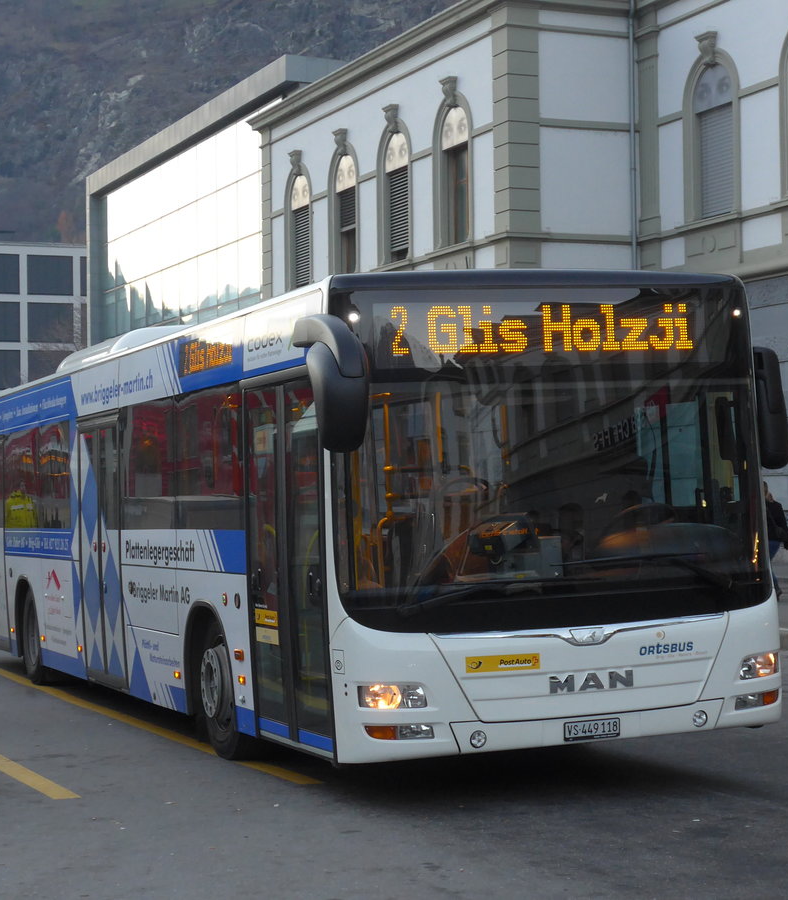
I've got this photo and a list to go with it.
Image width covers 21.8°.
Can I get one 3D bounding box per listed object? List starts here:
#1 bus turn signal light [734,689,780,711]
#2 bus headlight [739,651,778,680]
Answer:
[{"bbox_3d":[1.902,1.318,10.741,0.310,0.100,0.110,-2,-1,-21],"label":"bus turn signal light"},{"bbox_3d":[1.922,1.141,10.757,0.310,0.120,0.150,-2,-1,-21],"label":"bus headlight"}]

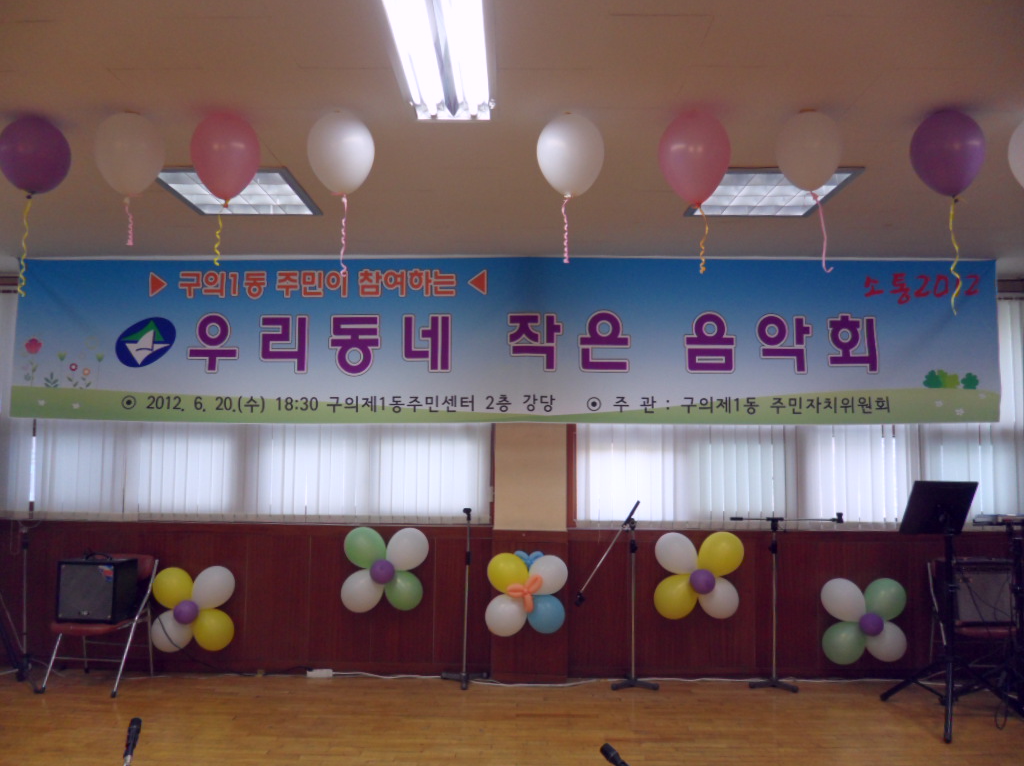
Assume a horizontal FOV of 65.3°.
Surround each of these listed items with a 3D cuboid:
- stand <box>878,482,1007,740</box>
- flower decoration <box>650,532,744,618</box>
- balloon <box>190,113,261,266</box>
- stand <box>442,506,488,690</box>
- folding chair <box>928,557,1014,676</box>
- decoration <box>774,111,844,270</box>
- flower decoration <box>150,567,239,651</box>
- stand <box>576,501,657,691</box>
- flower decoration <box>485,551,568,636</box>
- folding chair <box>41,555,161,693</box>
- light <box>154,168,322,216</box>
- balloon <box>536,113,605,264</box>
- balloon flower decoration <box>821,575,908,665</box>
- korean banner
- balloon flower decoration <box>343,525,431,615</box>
[{"bbox_3d":[2.314,1.109,4.115,0.566,1.198,0.720,0,-5,1],"label":"stand"},{"bbox_3d":[1.085,1.120,4.653,0.517,0.486,0.270,0,-5,1],"label":"flower decoration"},{"bbox_3d":[-1.054,-0.706,2.919,0.257,0.563,0.257,0,-5,1],"label":"balloon"},{"bbox_3d":[-0.300,1.354,5.096,0.322,1.097,0.281,0,-6,1],"label":"stand"},{"bbox_3d":[2.621,1.372,4.468,0.460,0.745,0.480,0,-5,4],"label":"folding chair"},{"bbox_3d":[1.080,-0.689,2.886,0.239,0.597,0.239,0,-6,1],"label":"decoration"},{"bbox_3d":[-2.046,1.447,5.129,0.554,0.539,0.290,0,-6,1],"label":"flower decoration"},{"bbox_3d":[0.605,1.219,4.649,0.476,1.047,0.280,0,-5,1],"label":"stand"},{"bbox_3d":[0.090,1.309,4.972,0.523,0.512,0.290,0,-6,1],"label":"flower decoration"},{"bbox_3d":[-2.581,1.495,5.013,0.473,0.777,0.493,0,-6,6],"label":"folding chair"},{"bbox_3d":[-1.298,-0.925,3.809,0.644,0.070,0.663,0,-6,1],"label":"light"},{"bbox_3d":[0.212,-0.703,2.893,0.244,0.551,0.244,0,-5,1],"label":"balloon"},{"bbox_3d":[2.236,1.516,5.082,0.545,0.546,0.290,0,-6,1],"label":"balloon flower decoration"},{"bbox_3d":[-0.077,-0.260,4.850,5.969,0.960,0.050,0,-5,1],"label":"korean banner"},{"bbox_3d":[-0.745,1.093,4.676,0.522,0.483,0.270,0,-5,1],"label":"balloon flower decoration"}]

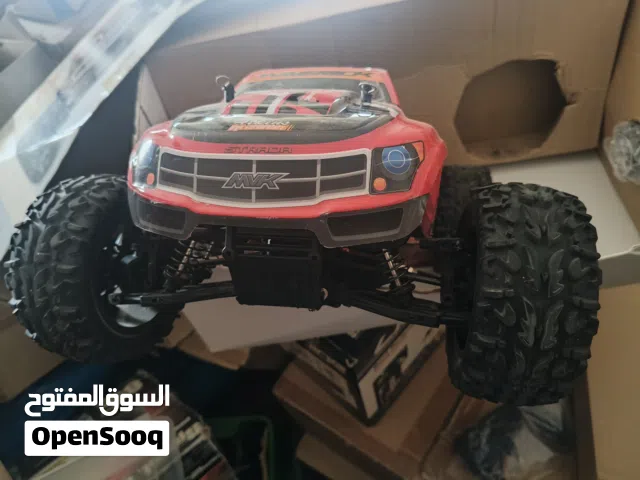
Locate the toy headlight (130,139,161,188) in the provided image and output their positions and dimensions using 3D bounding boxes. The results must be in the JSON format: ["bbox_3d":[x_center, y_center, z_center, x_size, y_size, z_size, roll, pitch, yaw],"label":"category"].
[{"bbox_3d":[-0.086,-0.039,0.238,0.012,0.025,0.030,-10,15,-43],"label":"toy headlight"}]

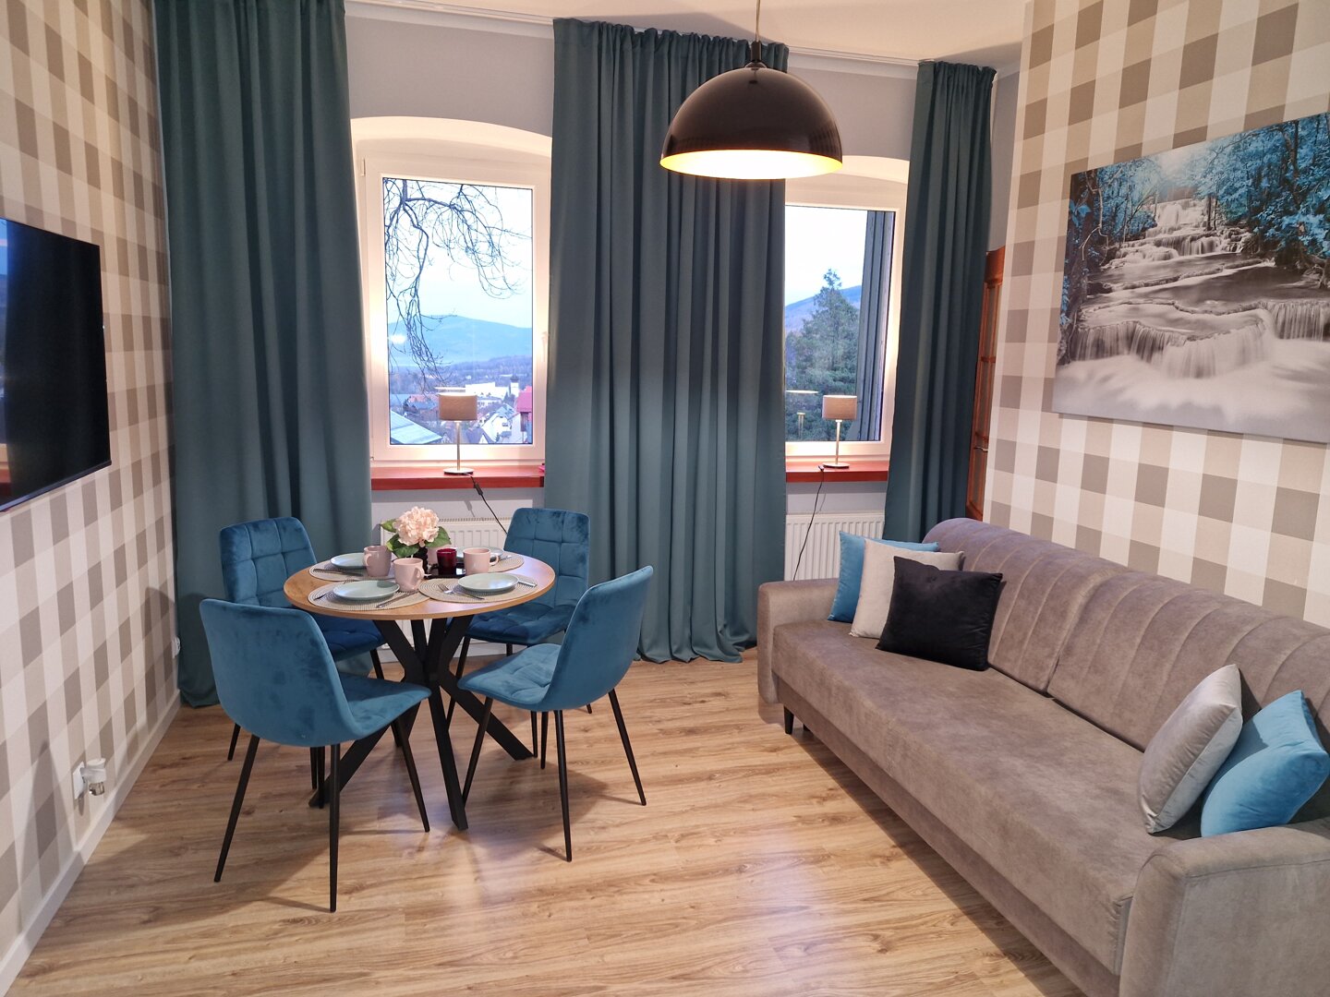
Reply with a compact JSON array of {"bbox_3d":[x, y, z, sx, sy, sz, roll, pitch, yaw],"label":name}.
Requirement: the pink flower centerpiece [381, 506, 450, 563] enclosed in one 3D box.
[{"bbox_3d":[-0.866,0.147,3.063,0.235,0.233,0.210,-1,10,-16],"label":"pink flower centerpiece"}]

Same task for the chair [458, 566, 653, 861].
[{"bbox_3d":[-0.359,0.636,2.938,0.530,0.870,0.445,7,12,31],"label":"chair"}]

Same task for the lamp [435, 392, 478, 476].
[{"bbox_3d":[-1.013,-0.316,4.325,0.185,0.388,0.185,-1,10,-16],"label":"lamp"}]

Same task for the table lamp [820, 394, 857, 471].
[{"bbox_3d":[0.978,-0.375,4.951,0.185,0.394,0.185,-1,10,-16],"label":"table lamp"}]

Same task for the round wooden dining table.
[{"bbox_3d":[-0.853,0.646,3.133,0.905,0.757,0.905,-1,10,-16],"label":"round wooden dining table"}]

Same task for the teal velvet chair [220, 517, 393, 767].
[{"bbox_3d":[-1.320,0.545,3.314,0.530,0.870,0.445,7,11,27],"label":"teal velvet chair"}]

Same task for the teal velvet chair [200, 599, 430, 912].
[{"bbox_3d":[-1.022,0.668,2.649,0.445,0.870,0.530,5,10,17],"label":"teal velvet chair"}]

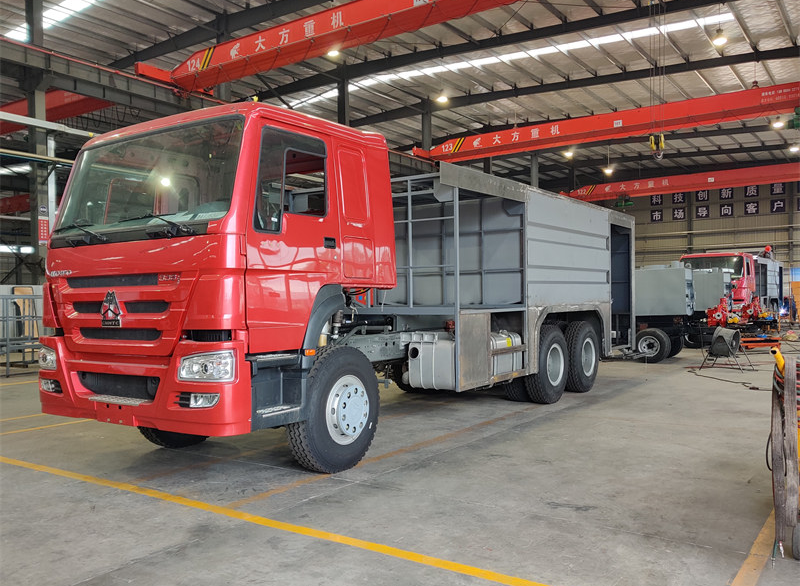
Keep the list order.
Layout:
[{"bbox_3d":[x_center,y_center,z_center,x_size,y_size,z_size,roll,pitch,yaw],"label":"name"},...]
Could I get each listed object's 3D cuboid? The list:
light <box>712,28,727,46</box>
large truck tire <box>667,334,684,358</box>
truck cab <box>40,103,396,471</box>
[{"bbox_3d":[10.622,-8.482,20.700,0.450,0.480,0.450,-1,-1,36],"label":"light"},{"bbox_3d":[6.790,1.230,15.716,0.800,0.800,0.280,-1,-1,36],"label":"large truck tire"},{"bbox_3d":[-1.680,0.052,5.927,2.554,3.121,2.245,-1,-1,36],"label":"truck cab"}]

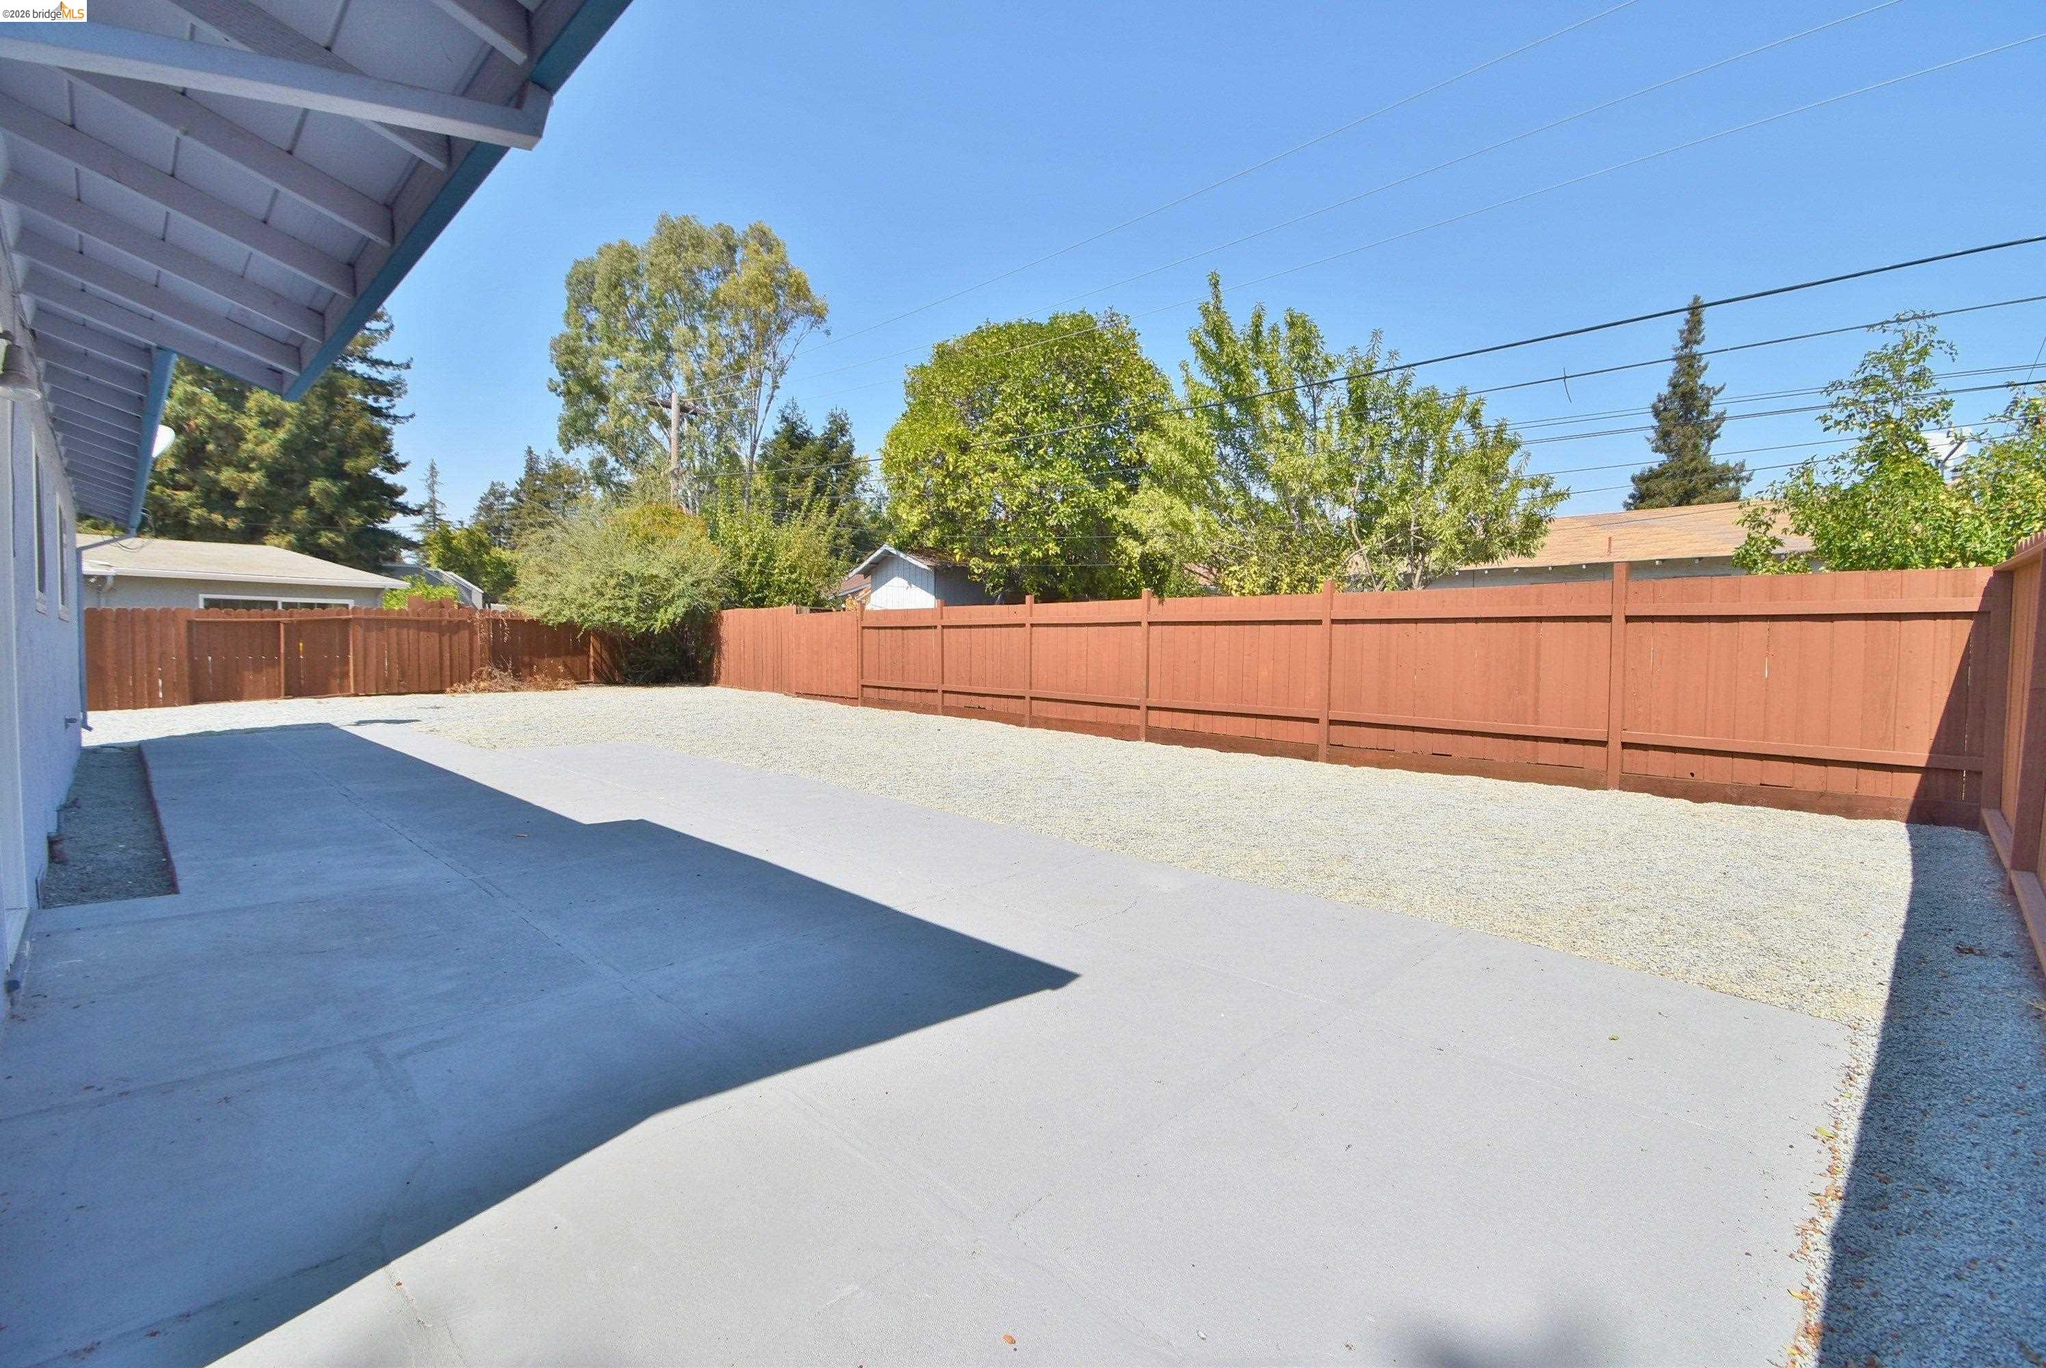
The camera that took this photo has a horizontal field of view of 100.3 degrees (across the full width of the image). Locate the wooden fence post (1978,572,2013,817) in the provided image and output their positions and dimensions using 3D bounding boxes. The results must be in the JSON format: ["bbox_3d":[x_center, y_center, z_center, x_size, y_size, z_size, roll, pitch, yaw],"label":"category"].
[{"bbox_3d":[6.697,0.121,5.879,0.095,1.830,0.095,-2,4,-43],"label":"wooden fence post"}]

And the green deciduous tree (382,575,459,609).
[{"bbox_3d":[-15.771,-1.415,22.462,1.789,2.919,1.789,-2,4,-35],"label":"green deciduous tree"}]

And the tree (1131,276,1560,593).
[{"bbox_3d":[4.543,-2.635,12.580,5.814,6.619,5.814,1,3,20],"label":"tree"}]

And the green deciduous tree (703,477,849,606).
[{"bbox_3d":[-6.573,-2.608,22.398,3.700,5.423,3.700,-1,3,-16],"label":"green deciduous tree"}]

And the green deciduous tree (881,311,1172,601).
[{"bbox_3d":[0.090,-3.381,16.648,5.634,7.639,5.634,0,3,0],"label":"green deciduous tree"}]

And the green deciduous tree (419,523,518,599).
[{"bbox_3d":[-21.095,-3.375,32.877,3.476,5.702,3.476,-2,3,-33],"label":"green deciduous tree"}]

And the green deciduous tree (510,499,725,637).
[{"bbox_3d":[-9.728,-2.144,20.720,4.684,4.630,4.684,-1,3,-25],"label":"green deciduous tree"}]

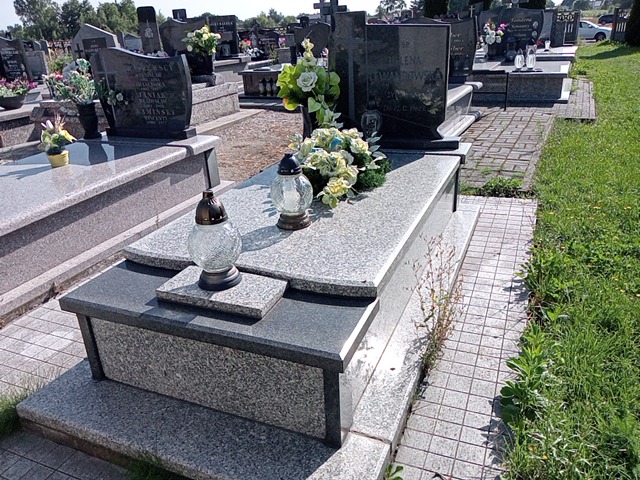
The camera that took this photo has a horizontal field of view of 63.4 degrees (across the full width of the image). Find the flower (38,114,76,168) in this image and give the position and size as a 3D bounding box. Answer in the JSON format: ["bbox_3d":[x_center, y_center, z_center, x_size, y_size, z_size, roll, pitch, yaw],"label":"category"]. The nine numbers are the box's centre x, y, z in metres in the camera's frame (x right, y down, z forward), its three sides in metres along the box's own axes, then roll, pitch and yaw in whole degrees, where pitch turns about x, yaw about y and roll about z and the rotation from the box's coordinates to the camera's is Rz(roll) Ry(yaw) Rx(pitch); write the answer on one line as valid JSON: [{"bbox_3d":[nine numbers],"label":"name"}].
[{"bbox_3d":[-1.620,-0.615,3.227,0.203,0.308,0.183,7,25,22],"label":"flower"}]

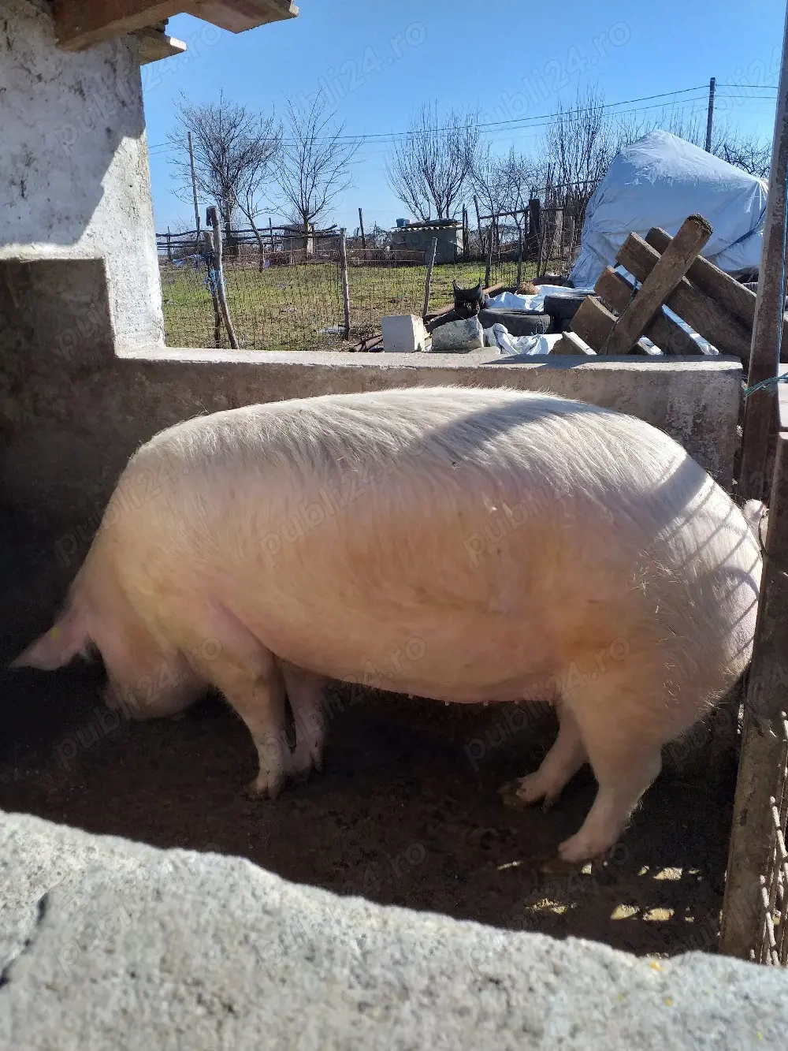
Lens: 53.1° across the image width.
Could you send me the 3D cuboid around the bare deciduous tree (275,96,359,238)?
[{"bbox_3d":[-2.503,-11.237,25.732,2.730,4.890,2.730,0,19,0],"label":"bare deciduous tree"}]

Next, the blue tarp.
[{"bbox_3d":[4.992,-5.688,14.431,3.380,2.720,3.500,0,19,0],"label":"blue tarp"}]

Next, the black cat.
[{"bbox_3d":[0.526,-1.594,5.587,0.220,0.270,0.270,2,19,5],"label":"black cat"}]

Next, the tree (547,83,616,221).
[{"bbox_3d":[6.050,-11.389,25.679,2.270,5.210,2.270,0,19,0],"label":"tree"}]

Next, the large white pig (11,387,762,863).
[{"bbox_3d":[-0.080,0.186,1.739,1.630,1.000,0.520,4,20,12],"label":"large white pig"}]

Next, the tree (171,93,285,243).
[{"bbox_3d":[-5.690,-11.731,26.619,3.820,5.150,3.820,0,19,0],"label":"tree"}]

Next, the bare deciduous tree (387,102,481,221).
[{"bbox_3d":[1.577,-13.612,31.258,3.710,5.610,3.710,0,19,0],"label":"bare deciduous tree"}]

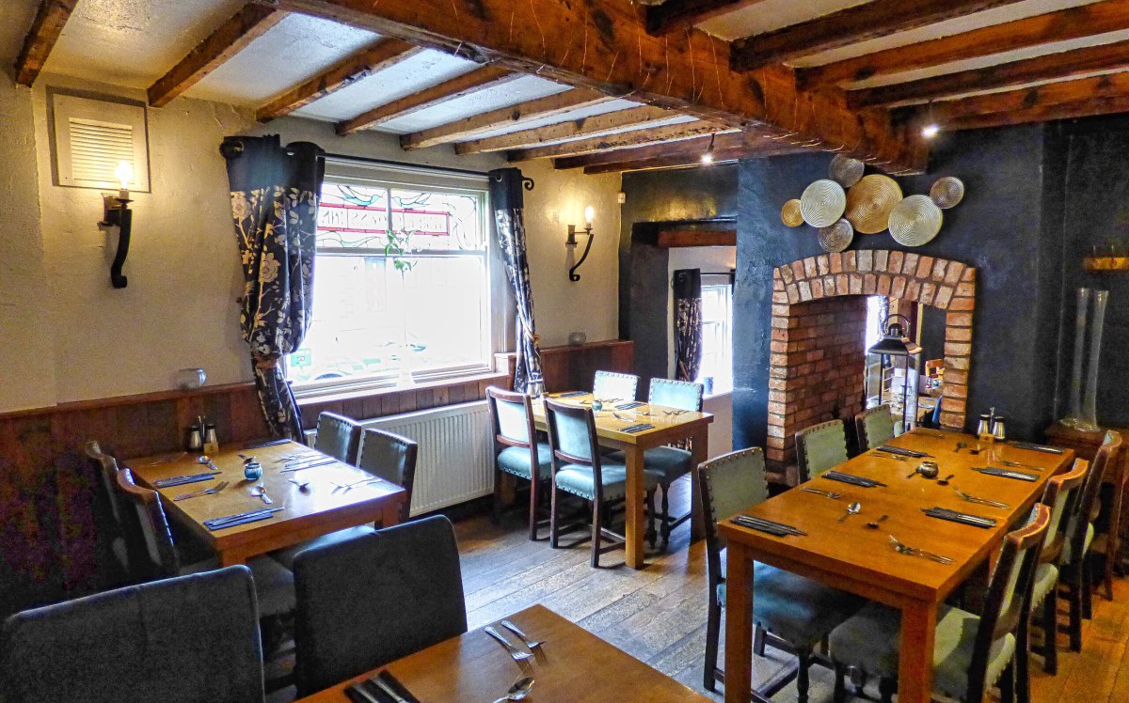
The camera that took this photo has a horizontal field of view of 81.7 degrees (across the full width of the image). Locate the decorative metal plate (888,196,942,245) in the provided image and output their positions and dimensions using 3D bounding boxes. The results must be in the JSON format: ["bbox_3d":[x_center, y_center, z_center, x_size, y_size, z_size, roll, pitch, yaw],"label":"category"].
[{"bbox_3d":[1.999,-0.747,3.716,0.030,0.287,0.287,-7,10,-43],"label":"decorative metal plate"}]

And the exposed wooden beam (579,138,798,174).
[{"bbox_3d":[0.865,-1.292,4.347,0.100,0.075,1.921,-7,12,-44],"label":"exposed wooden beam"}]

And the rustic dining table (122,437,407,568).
[{"bbox_3d":[-1.324,0.913,2.865,1.200,0.750,0.710,6,9,45],"label":"rustic dining table"}]

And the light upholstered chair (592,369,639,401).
[{"bbox_3d":[0.220,0.636,4.604,0.530,0.920,0.440,-7,10,-43],"label":"light upholstered chair"}]

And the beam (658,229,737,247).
[{"bbox_3d":[1.139,-0.897,5.173,0.780,0.120,0.130,4,8,36],"label":"beam"}]

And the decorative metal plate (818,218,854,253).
[{"bbox_3d":[1.595,-0.688,3.858,0.200,0.200,0.025,5,8,39],"label":"decorative metal plate"}]

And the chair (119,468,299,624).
[{"bbox_3d":[-1.329,0.898,2.494,0.530,0.920,0.440,-7,10,-44],"label":"chair"}]

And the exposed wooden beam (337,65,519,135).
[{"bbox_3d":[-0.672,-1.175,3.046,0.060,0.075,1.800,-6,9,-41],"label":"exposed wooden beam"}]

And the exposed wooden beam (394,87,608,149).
[{"bbox_3d":[-0.384,-1.197,3.338,0.055,0.088,1.580,-6,9,-43],"label":"exposed wooden beam"}]

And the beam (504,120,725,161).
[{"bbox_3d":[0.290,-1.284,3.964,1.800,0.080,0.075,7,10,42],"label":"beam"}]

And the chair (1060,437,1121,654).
[{"bbox_3d":[2.173,0.794,3.000,0.450,0.920,0.520,-6,9,-43],"label":"chair"}]

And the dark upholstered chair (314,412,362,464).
[{"bbox_3d":[-1.274,0.804,3.075,0.520,0.920,0.450,-7,9,-44],"label":"dark upholstered chair"}]

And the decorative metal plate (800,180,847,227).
[{"bbox_3d":[1.566,-0.896,3.951,0.025,0.292,0.292,-7,10,-43],"label":"decorative metal plate"}]

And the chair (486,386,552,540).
[{"bbox_3d":[-0.187,0.659,4.159,0.450,0.900,0.480,6,10,40],"label":"chair"}]

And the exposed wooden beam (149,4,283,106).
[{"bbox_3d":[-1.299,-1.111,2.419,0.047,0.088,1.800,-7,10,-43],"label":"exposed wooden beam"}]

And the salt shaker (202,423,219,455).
[{"bbox_3d":[-1.786,0.434,3.293,0.062,0.123,0.062,-7,10,-43],"label":"salt shaker"}]

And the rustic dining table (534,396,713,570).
[{"bbox_3d":[0.221,0.751,4.223,0.730,0.750,1.250,-6,9,-43],"label":"rustic dining table"}]

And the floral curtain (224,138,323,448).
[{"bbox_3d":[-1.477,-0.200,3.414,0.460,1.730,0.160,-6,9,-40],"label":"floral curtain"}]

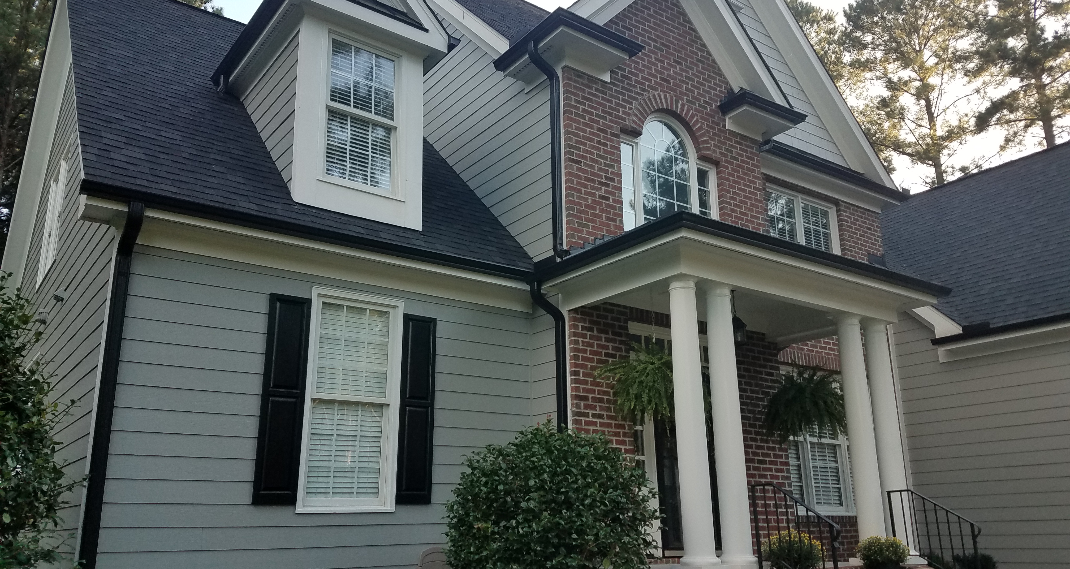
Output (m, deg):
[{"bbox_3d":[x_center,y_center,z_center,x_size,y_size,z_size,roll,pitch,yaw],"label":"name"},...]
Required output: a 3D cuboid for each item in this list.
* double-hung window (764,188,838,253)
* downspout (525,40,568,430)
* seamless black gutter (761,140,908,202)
[{"bbox_3d":[4.098,-0.598,12.117,1.880,1.650,0.120,11,-20,-35],"label":"double-hung window"},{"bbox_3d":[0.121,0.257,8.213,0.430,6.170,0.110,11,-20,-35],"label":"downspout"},{"bbox_3d":[4.697,-1.720,12.445,3.960,0.170,0.150,11,-20,-35],"label":"seamless black gutter"}]

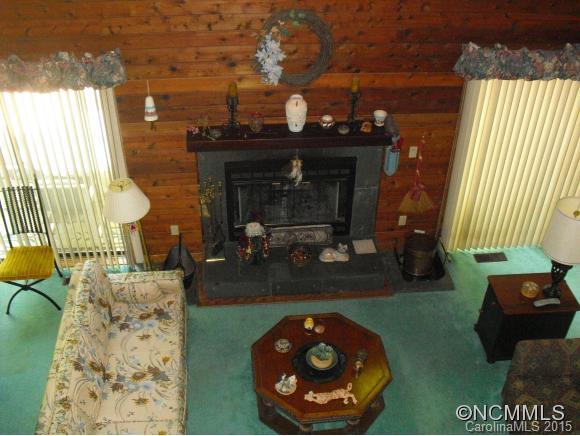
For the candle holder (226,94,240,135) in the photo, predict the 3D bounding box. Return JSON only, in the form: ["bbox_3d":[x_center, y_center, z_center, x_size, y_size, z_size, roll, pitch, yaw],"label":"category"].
[{"bbox_3d":[-0.464,-0.838,4.869,0.115,0.310,0.115,-2,35,-3],"label":"candle holder"}]

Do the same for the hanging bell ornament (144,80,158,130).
[{"bbox_3d":[-1.126,-0.896,4.827,0.113,0.410,0.113,-2,35,-3],"label":"hanging bell ornament"}]

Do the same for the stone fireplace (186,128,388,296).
[{"bbox_3d":[0.027,-0.029,5.253,1.690,1.460,0.570,-2,35,-3],"label":"stone fireplace"}]

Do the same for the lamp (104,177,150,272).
[{"bbox_3d":[-1.302,0.076,4.945,0.380,0.810,0.380,-2,35,-3],"label":"lamp"}]

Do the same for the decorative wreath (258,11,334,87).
[{"bbox_3d":[0.036,-1.301,4.646,0.585,0.613,0.100,-2,35,-3],"label":"decorative wreath"}]

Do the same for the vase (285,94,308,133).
[{"bbox_3d":[0.046,-0.832,4.899,0.178,0.265,0.178,-2,35,-3],"label":"vase"}]

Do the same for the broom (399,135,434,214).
[{"bbox_3d":[1.131,-0.373,5.405,0.327,0.840,0.060,-2,35,-3],"label":"broom"}]

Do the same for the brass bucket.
[{"bbox_3d":[1.206,0.348,5.671,0.310,0.320,0.310,0,35,0],"label":"brass bucket"}]

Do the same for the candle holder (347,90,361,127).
[{"bbox_3d":[0.524,-0.887,4.933,0.115,0.305,0.115,-2,35,-3],"label":"candle holder"}]

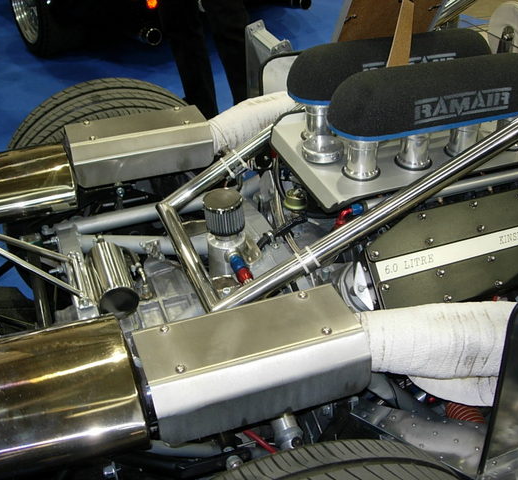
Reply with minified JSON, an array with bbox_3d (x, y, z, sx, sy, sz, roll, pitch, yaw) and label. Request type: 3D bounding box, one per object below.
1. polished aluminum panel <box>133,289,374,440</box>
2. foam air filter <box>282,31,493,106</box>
[{"bbox_3d":[-0.016,0.176,1.060,0.319,0.104,0.174,-12,35,-16],"label":"polished aluminum panel"},{"bbox_3d":[0.278,-0.370,1.450,0.450,0.088,0.158,-12,35,-16],"label":"foam air filter"}]

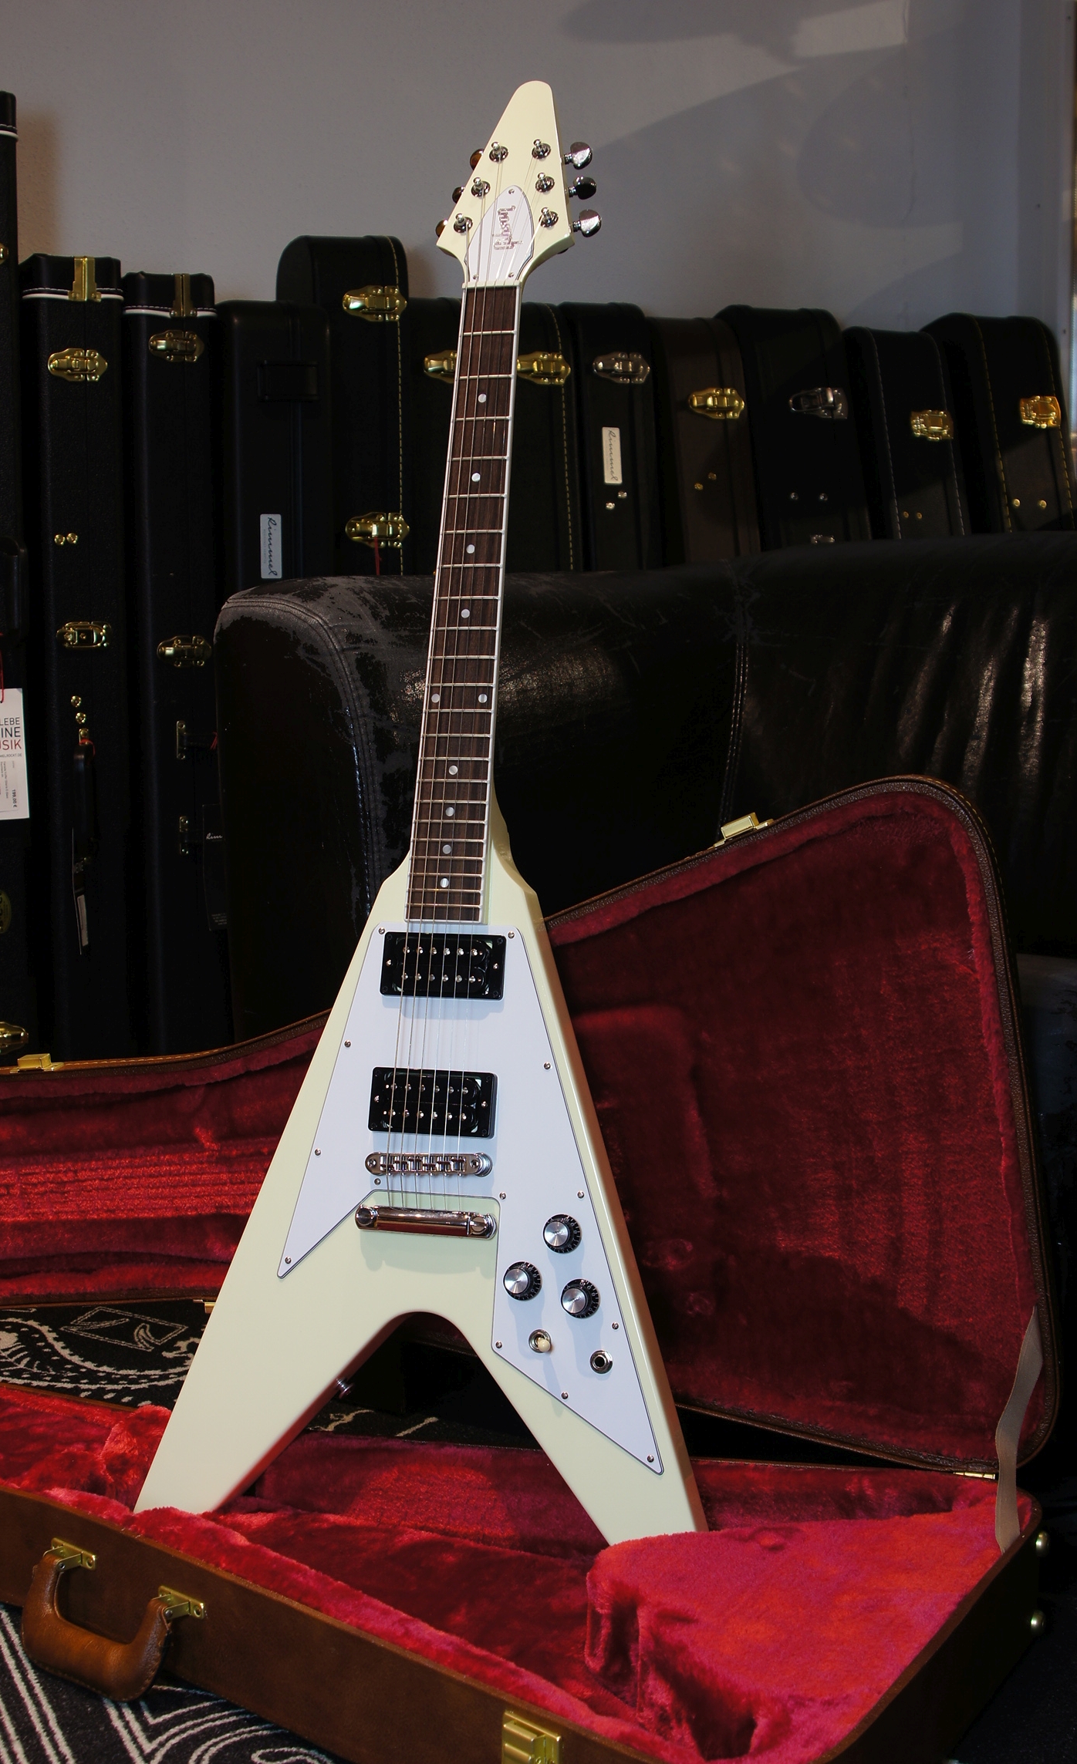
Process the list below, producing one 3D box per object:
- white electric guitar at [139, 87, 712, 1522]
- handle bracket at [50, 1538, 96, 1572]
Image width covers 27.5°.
[{"bbox_3d":[-0.047,-0.071,1.552,0.422,1.106,0.090,1,-10,17],"label":"white electric guitar"},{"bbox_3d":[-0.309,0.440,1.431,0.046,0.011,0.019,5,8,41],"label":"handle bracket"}]

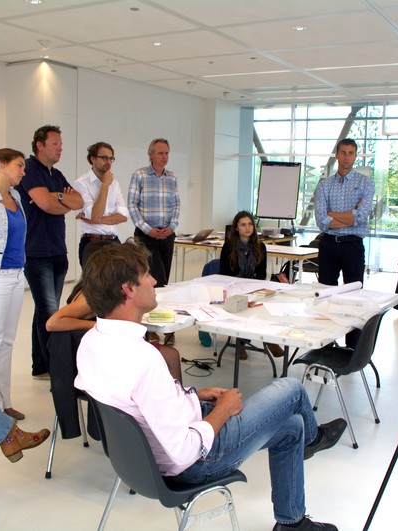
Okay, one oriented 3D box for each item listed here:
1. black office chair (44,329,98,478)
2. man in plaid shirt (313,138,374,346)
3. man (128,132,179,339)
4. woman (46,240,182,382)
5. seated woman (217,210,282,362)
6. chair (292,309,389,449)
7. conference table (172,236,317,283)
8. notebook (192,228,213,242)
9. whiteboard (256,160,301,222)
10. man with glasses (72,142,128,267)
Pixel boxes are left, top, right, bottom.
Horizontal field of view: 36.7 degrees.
[{"bbox_3d":[-0.456,0.662,3.049,0.500,0.790,0.540,5,9,21],"label":"black office chair"},{"bbox_3d":[1.228,-0.112,5.002,0.520,1.840,0.360,5,9,22],"label":"man in plaid shirt"},{"bbox_3d":[-0.406,-0.219,5.500,0.500,1.830,0.340,-2,9,-21],"label":"man"},{"bbox_3d":[-0.402,0.450,3.234,0.860,1.200,0.520,0,8,-9],"label":"woman"},{"bbox_3d":[0.459,0.166,5.170,0.460,1.260,0.620,-4,10,-34],"label":"seated woman"},{"bbox_3d":[0.874,0.637,3.711,0.500,0.770,0.490,6,9,30],"label":"chair"},{"bbox_3d":[0.554,0.131,7.060,1.800,0.735,0.780,7,10,33],"label":"conference table"},{"bbox_3d":[-0.026,-0.395,7.547,0.310,0.180,0.320,9,11,39],"label":"notebook"},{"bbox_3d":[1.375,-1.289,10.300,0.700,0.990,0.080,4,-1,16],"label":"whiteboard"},{"bbox_3d":[-0.833,-0.146,5.171,0.500,1.800,0.370,-6,11,-42],"label":"man with glasses"}]

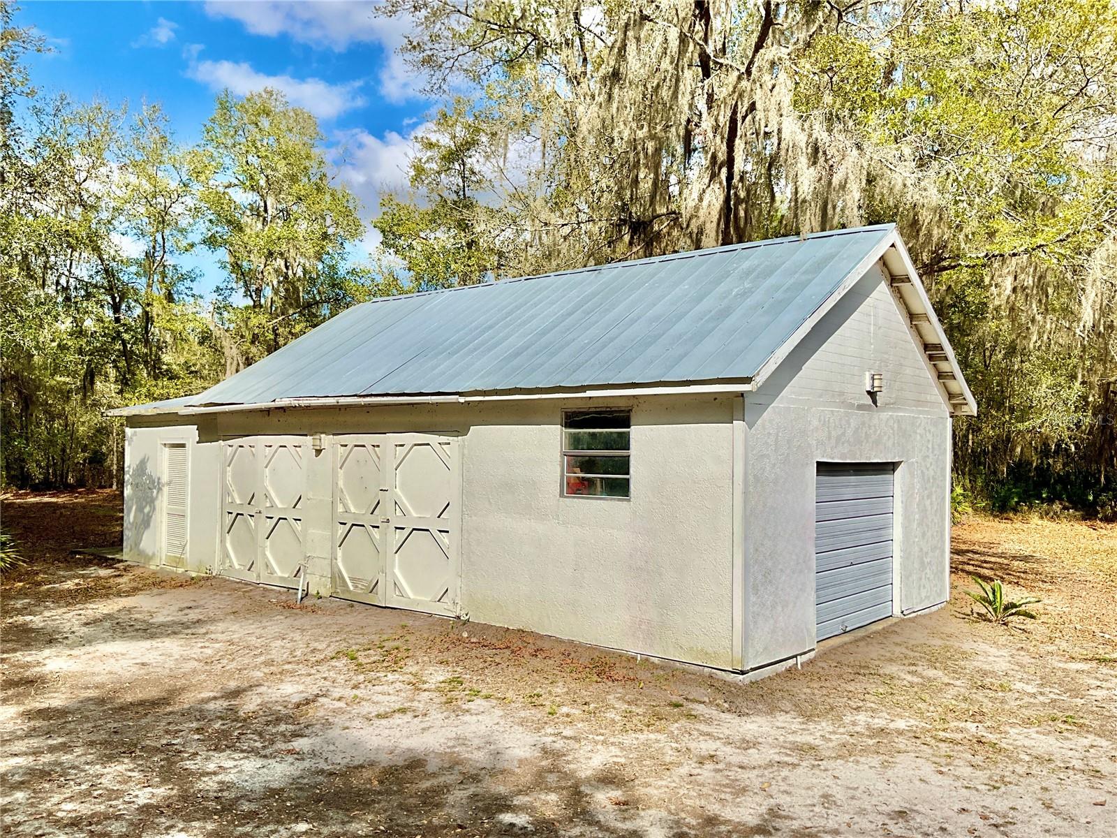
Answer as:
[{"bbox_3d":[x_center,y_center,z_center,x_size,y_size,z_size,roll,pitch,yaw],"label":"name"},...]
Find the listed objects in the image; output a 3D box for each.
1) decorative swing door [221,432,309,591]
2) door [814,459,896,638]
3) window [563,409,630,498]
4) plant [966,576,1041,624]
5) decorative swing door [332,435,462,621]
[{"bbox_3d":[-4.357,1.349,13.827,2.310,2.140,0.080,-1,-2,42],"label":"decorative swing door"},{"bbox_3d":[3.293,1.424,10.521,0.080,1.900,2.260,-1,-2,42],"label":"door"},{"bbox_3d":[0.392,0.358,9.651,0.920,0.930,0.090,-1,-2,42],"label":"window"},{"bbox_3d":[5.435,2.221,11.453,0.800,0.520,0.800,-1,-2,42],"label":"plant"},{"bbox_3d":[-2.088,1.289,11.813,2.540,2.170,0.080,-1,-2,42],"label":"decorative swing door"}]

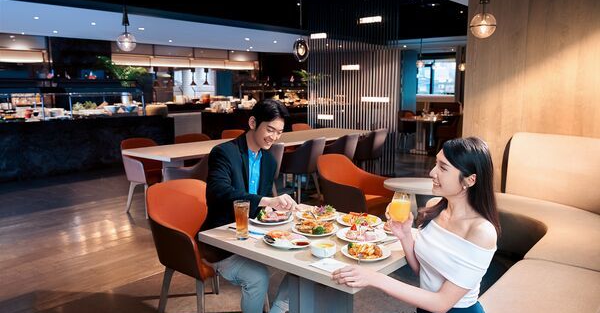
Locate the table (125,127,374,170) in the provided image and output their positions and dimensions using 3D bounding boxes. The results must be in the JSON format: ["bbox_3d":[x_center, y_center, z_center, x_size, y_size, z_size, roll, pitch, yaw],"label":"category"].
[{"bbox_3d":[-0.406,0.146,6.263,0.951,0.750,3.638,7,11,41],"label":"table"}]

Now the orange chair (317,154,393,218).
[{"bbox_3d":[0.484,0.432,3.957,0.580,0.840,0.570,7,11,41],"label":"orange chair"}]

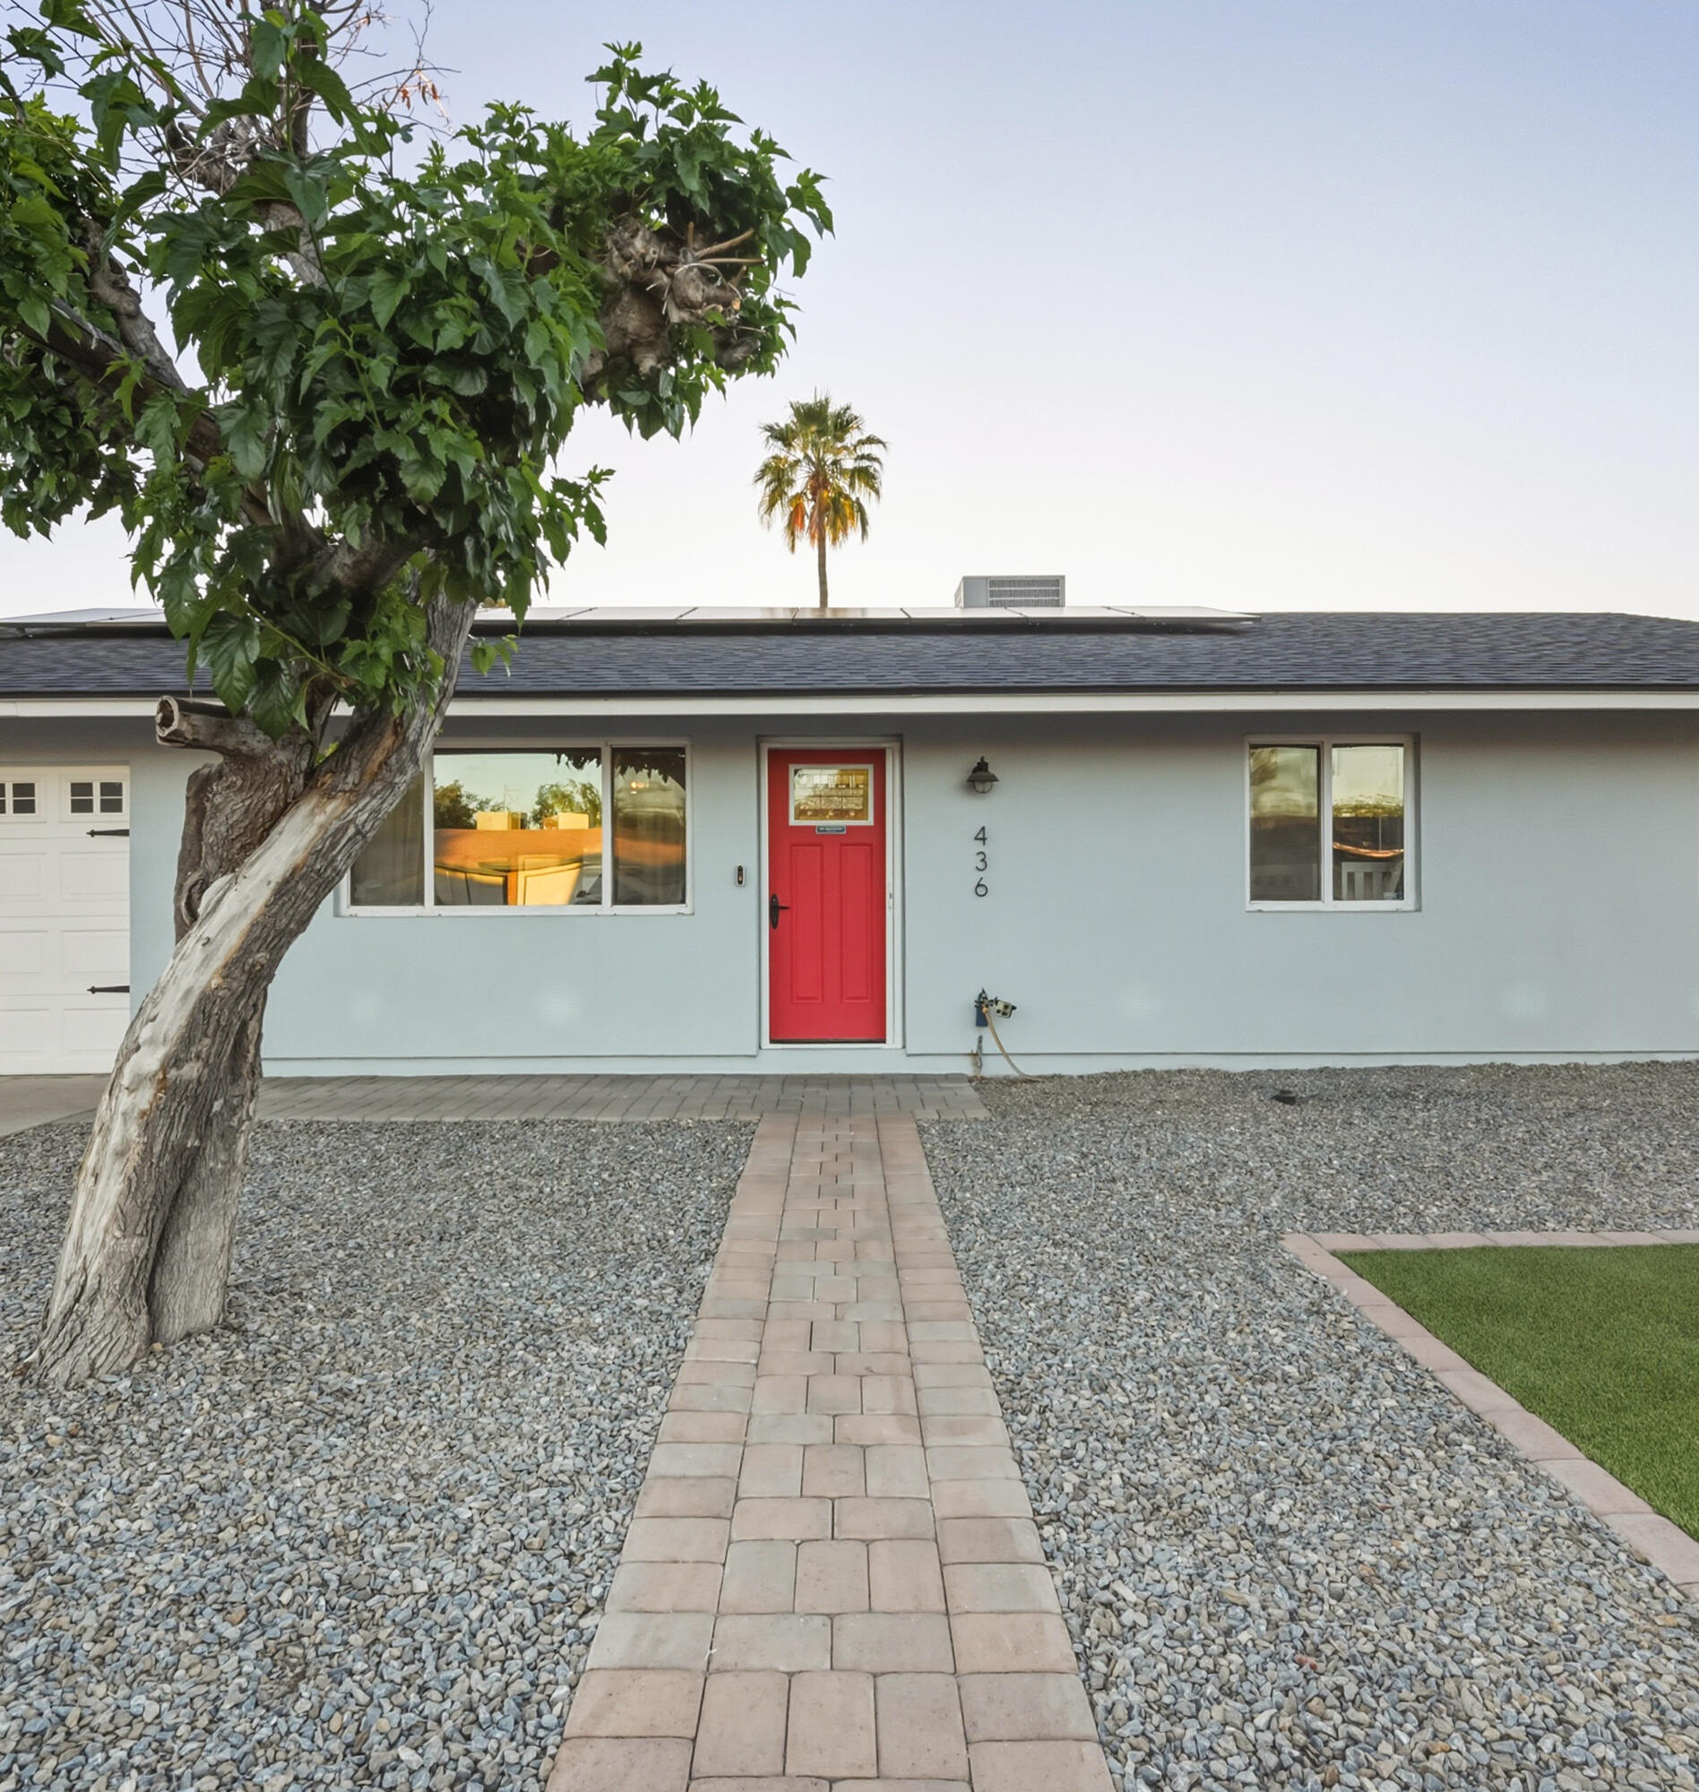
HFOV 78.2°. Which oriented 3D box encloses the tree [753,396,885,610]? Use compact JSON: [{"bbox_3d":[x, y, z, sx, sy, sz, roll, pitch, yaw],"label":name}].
[{"bbox_3d":[-0.850,-6.800,31.000,3.850,16.100,3.850,0,0,0],"label":"tree"}]

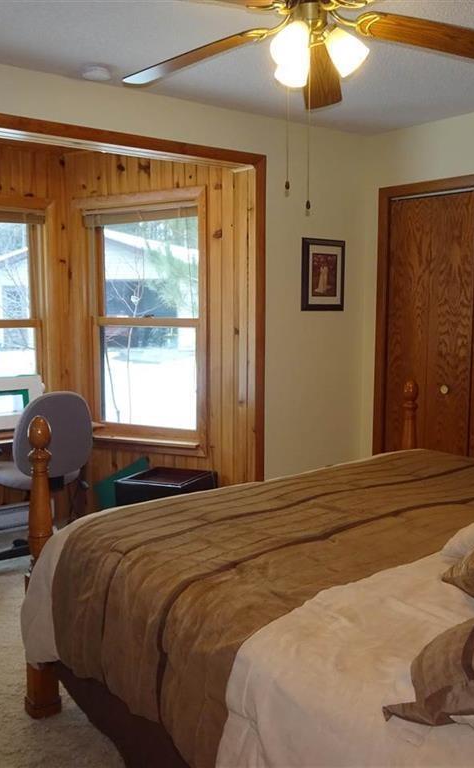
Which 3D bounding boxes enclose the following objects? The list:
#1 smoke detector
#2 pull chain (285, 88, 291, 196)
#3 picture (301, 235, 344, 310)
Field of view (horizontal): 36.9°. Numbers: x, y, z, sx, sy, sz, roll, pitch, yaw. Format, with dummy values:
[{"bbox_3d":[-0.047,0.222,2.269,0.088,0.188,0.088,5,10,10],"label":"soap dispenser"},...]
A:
[{"bbox_3d":[-0.614,-1.358,3.110,0.130,0.042,0.130,-5,9,-37],"label":"smoke detector"},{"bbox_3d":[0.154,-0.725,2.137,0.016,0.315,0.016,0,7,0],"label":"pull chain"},{"bbox_3d":[0.528,-0.656,4.288,0.342,0.428,0.022,-5,9,-37],"label":"picture"}]

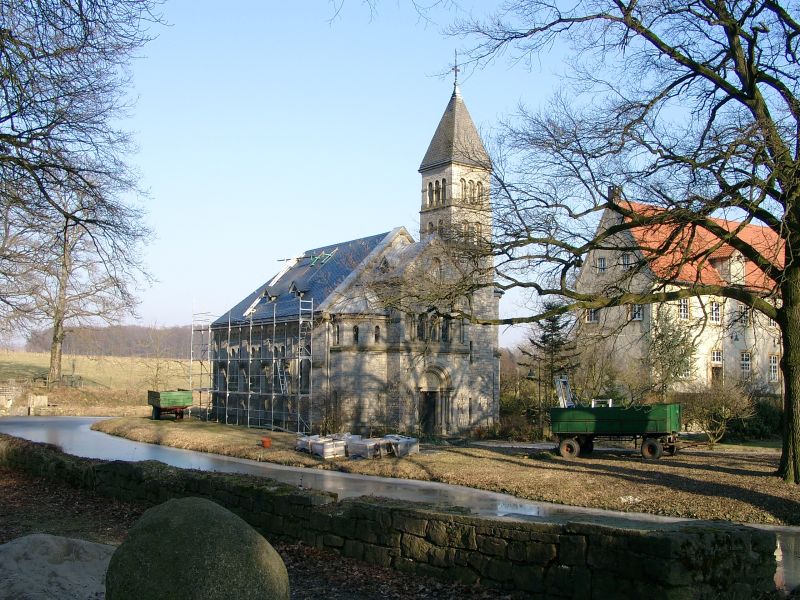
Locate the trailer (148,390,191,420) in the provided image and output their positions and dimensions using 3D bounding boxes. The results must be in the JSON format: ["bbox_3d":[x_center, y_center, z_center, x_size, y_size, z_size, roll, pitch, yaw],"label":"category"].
[{"bbox_3d":[-15.820,7.199,60.260,2.078,1.895,4.450,3,-6,-26],"label":"trailer"}]

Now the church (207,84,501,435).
[{"bbox_3d":[-3.267,-2.469,54.393,10.400,20.400,18.600,4,-6,-34],"label":"church"}]

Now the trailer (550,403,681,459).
[{"bbox_3d":[8.453,5.148,34.358,4.502,1.947,1.998,-5,-7,29],"label":"trailer"}]

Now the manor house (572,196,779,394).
[{"bbox_3d":[25.611,0.631,75.732,21.450,15.421,7.722,4,-6,-34],"label":"manor house"}]

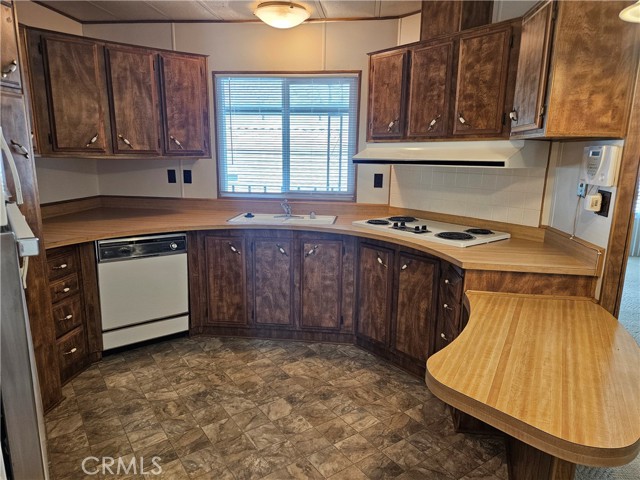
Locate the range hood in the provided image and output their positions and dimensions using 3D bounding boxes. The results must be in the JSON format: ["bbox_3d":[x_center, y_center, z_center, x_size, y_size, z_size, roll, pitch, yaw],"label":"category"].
[{"bbox_3d":[0.839,-0.607,2.972,0.484,0.161,1.254,-8,14,-37],"label":"range hood"}]

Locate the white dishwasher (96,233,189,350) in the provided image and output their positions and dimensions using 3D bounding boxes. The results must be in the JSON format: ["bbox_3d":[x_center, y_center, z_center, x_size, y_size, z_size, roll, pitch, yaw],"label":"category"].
[{"bbox_3d":[-1.394,0.321,3.227,0.591,0.795,0.600,-7,14,-36],"label":"white dishwasher"}]

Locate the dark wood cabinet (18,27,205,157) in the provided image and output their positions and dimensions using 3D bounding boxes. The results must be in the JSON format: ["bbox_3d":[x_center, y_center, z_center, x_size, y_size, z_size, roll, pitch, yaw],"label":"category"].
[{"bbox_3d":[-1.526,-1.062,3.327,1.201,0.812,0.445,-7,14,-34],"label":"dark wood cabinet"}]

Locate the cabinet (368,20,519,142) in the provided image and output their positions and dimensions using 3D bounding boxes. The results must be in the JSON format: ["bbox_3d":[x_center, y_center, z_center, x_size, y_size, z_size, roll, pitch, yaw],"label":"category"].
[{"bbox_3d":[0.863,-1.017,2.954,0.300,0.650,1.190,-8,14,-37],"label":"cabinet"}]

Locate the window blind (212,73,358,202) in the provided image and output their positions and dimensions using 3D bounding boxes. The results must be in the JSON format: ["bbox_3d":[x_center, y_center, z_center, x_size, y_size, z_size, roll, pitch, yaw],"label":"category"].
[{"bbox_3d":[-0.293,-0.888,3.704,1.220,1.058,0.048,2,11,6],"label":"window blind"}]

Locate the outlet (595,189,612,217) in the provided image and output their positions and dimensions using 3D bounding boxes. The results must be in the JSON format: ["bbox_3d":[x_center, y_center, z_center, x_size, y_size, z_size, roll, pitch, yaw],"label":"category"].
[{"bbox_3d":[1.411,-0.182,2.131,0.018,0.118,0.112,2,11,6],"label":"outlet"}]

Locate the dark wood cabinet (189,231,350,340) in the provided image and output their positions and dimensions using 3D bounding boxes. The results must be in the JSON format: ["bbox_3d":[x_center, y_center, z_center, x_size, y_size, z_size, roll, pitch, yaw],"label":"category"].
[{"bbox_3d":[-0.296,0.298,3.505,1.196,0.836,0.639,2,11,4],"label":"dark wood cabinet"}]

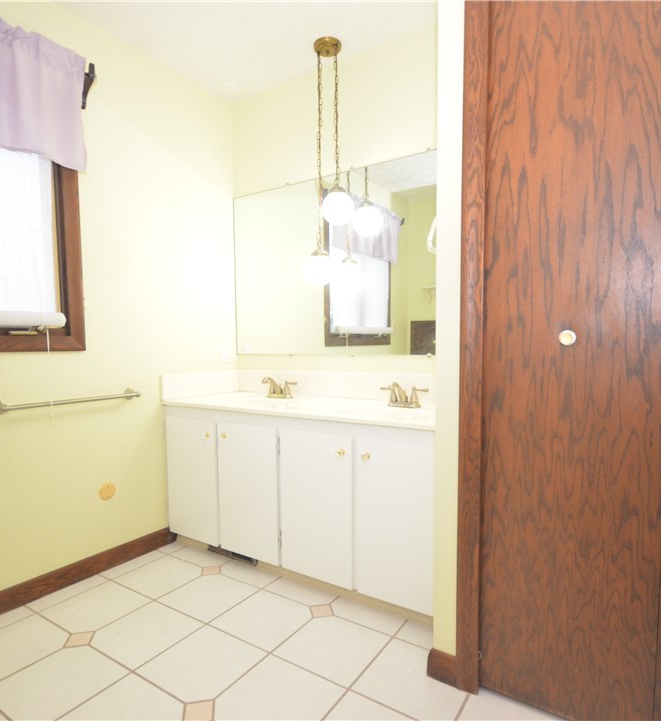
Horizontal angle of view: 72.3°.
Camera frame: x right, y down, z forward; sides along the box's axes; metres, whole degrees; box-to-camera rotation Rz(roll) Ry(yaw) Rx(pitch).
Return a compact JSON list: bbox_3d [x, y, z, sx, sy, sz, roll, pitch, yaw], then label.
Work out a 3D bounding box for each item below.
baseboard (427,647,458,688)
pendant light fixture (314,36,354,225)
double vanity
[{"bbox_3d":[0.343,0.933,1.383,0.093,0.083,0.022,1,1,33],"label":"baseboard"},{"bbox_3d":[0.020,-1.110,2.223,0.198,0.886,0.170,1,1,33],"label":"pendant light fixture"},{"bbox_3d":[-0.079,0.585,2.180,1.505,0.697,0.528,1,1,33],"label":"double vanity"}]

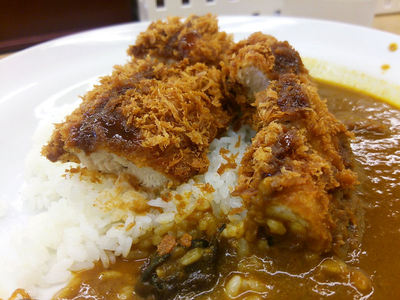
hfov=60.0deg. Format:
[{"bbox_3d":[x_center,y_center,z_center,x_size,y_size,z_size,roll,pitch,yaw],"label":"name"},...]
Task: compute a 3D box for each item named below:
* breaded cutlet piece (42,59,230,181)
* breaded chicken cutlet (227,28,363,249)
[{"bbox_3d":[-0.035,-0.024,0.189,0.081,0.040,0.081,6,33,11],"label":"breaded cutlet piece"},{"bbox_3d":[0.045,-0.018,0.186,0.047,0.050,0.125,-1,32,0],"label":"breaded chicken cutlet"}]

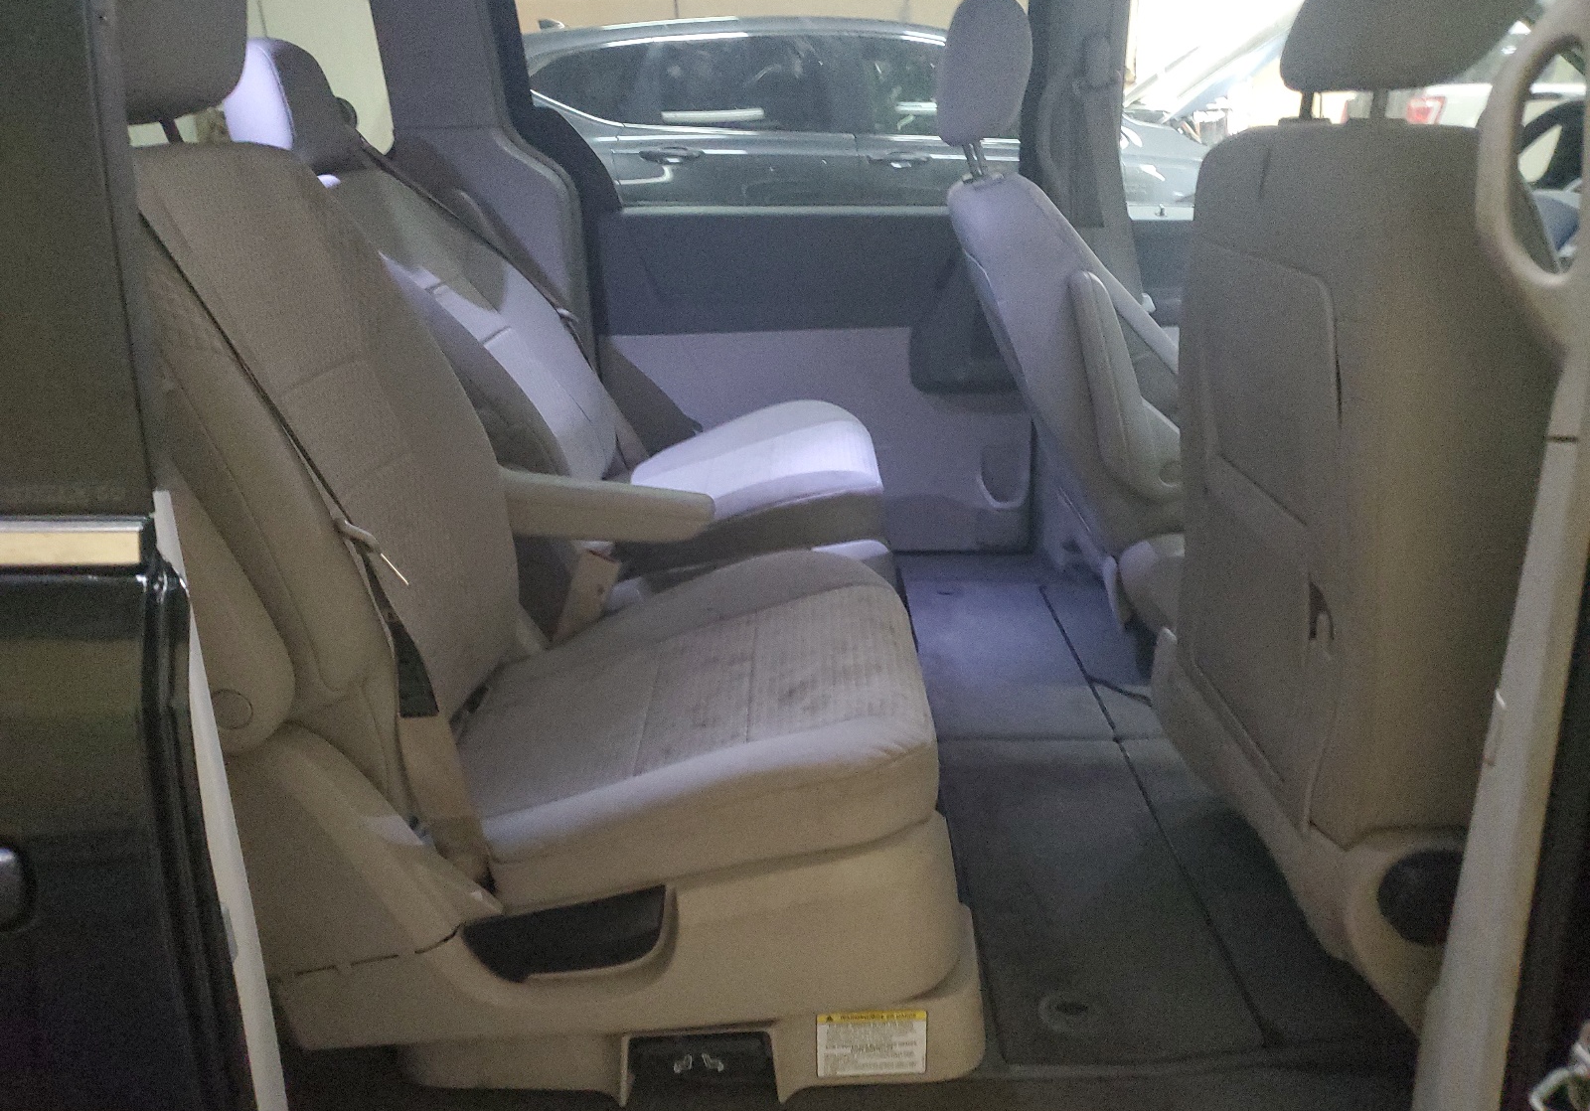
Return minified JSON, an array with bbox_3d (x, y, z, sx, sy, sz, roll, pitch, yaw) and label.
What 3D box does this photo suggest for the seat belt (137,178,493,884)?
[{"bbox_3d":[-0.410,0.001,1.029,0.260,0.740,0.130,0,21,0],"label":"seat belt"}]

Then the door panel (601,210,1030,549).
[{"bbox_3d":[0.060,-0.358,2.594,0.950,0.770,0.110,0,21,0],"label":"door panel"}]

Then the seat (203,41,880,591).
[{"bbox_3d":[-0.380,-0.349,2.137,1.120,1.060,0.550,0,21,0],"label":"seat"}]

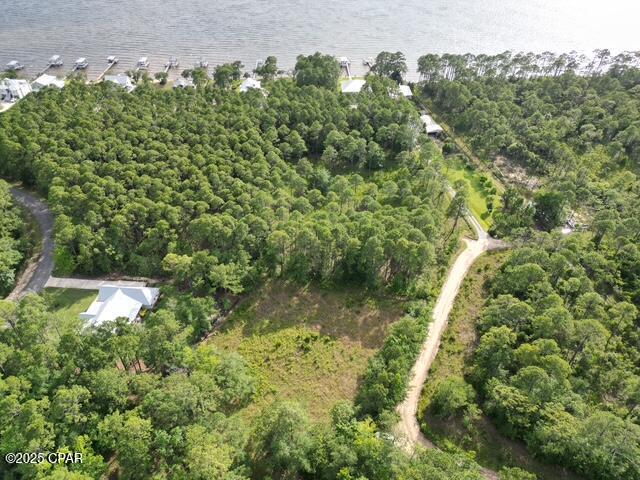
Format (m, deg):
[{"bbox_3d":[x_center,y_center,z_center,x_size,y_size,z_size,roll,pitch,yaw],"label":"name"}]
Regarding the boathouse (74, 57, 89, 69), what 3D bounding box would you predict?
[{"bbox_3d":[-164.110,-121.570,305.210,7.130,4.810,9.800,-4,39,-5],"label":"boathouse"}]

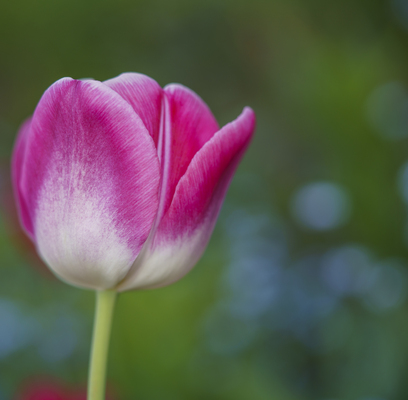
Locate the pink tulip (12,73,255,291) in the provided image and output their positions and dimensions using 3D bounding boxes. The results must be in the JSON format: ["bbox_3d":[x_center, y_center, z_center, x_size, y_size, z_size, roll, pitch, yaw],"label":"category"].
[{"bbox_3d":[-0.021,-0.005,0.440,0.068,0.062,0.063,3,4,0],"label":"pink tulip"}]

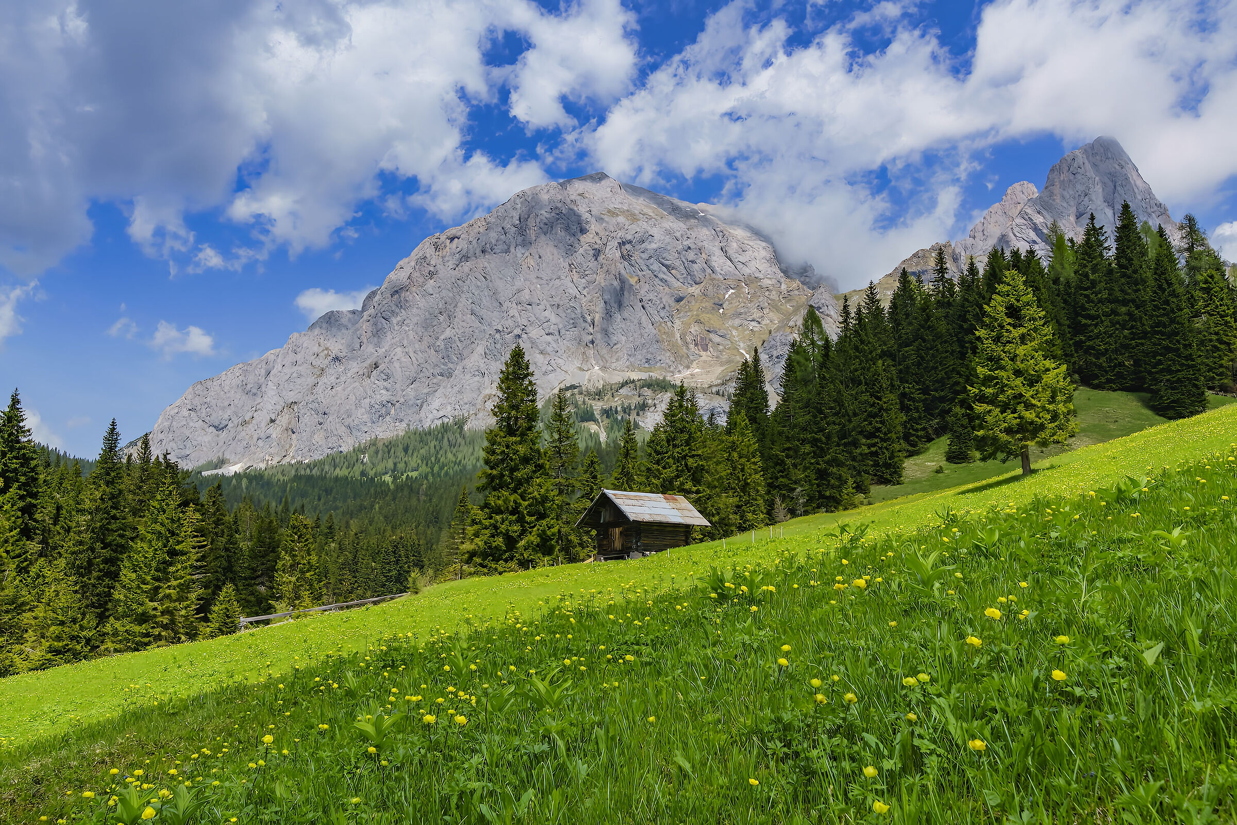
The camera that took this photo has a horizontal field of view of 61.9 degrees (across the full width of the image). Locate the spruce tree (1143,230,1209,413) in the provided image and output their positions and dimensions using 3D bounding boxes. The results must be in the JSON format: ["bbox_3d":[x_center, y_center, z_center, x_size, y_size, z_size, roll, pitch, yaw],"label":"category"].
[{"bbox_3d":[45.087,-7.514,84.329,5.060,16.110,5.060,0,-9,0],"label":"spruce tree"}]

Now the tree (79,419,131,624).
[{"bbox_3d":[-35.640,7.695,72.201,3.790,14.560,3.790,0,-9,0],"label":"tree"}]

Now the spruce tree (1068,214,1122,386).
[{"bbox_3d":[50.830,-12.099,110.000,5.670,19.090,5.670,0,-10,0],"label":"spruce tree"}]

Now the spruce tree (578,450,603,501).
[{"bbox_3d":[-2.165,7.171,84.000,2.520,8.190,2.520,0,-10,0],"label":"spruce tree"}]

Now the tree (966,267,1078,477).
[{"bbox_3d":[21.626,-2.313,55.000,5.770,11.220,5.770,0,-10,0],"label":"tree"}]

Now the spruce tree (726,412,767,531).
[{"bbox_3d":[8.259,3.925,67.662,2.920,8.020,2.920,0,-9,0],"label":"spruce tree"}]

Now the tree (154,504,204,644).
[{"bbox_3d":[-34.118,12.535,80.000,3.970,10.890,3.970,0,-10,0],"label":"tree"}]

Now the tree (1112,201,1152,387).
[{"bbox_3d":[47.032,-10.892,94.465,4.250,17.760,4.250,0,-9,0],"label":"tree"}]

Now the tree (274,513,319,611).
[{"bbox_3d":[-28.758,13.374,92.000,3.970,8.880,3.970,0,-10,0],"label":"tree"}]

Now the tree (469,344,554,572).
[{"bbox_3d":[-6.407,2.669,64.169,5.170,14.170,5.170,0,-9,0],"label":"tree"}]

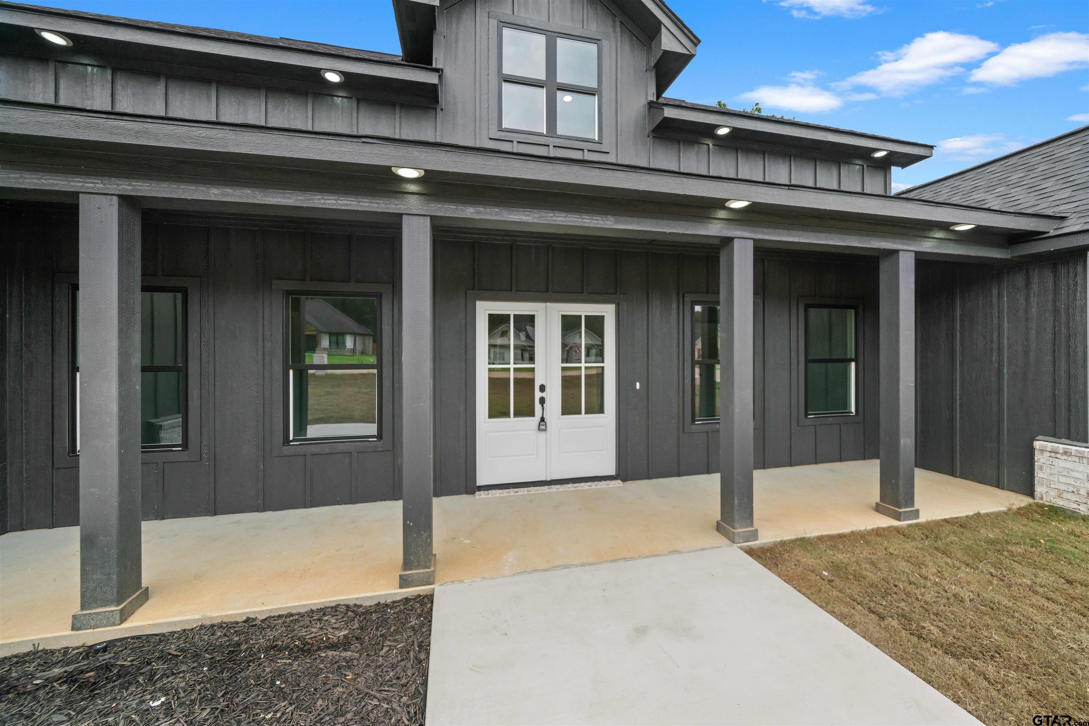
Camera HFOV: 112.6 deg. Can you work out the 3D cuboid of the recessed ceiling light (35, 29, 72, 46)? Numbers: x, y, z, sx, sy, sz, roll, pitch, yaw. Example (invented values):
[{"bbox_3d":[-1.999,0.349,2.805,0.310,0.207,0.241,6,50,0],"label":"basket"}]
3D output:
[{"bbox_3d":[-3.988,-2.638,2.954,0.175,0.030,0.175,-1,0,-12],"label":"recessed ceiling light"}]

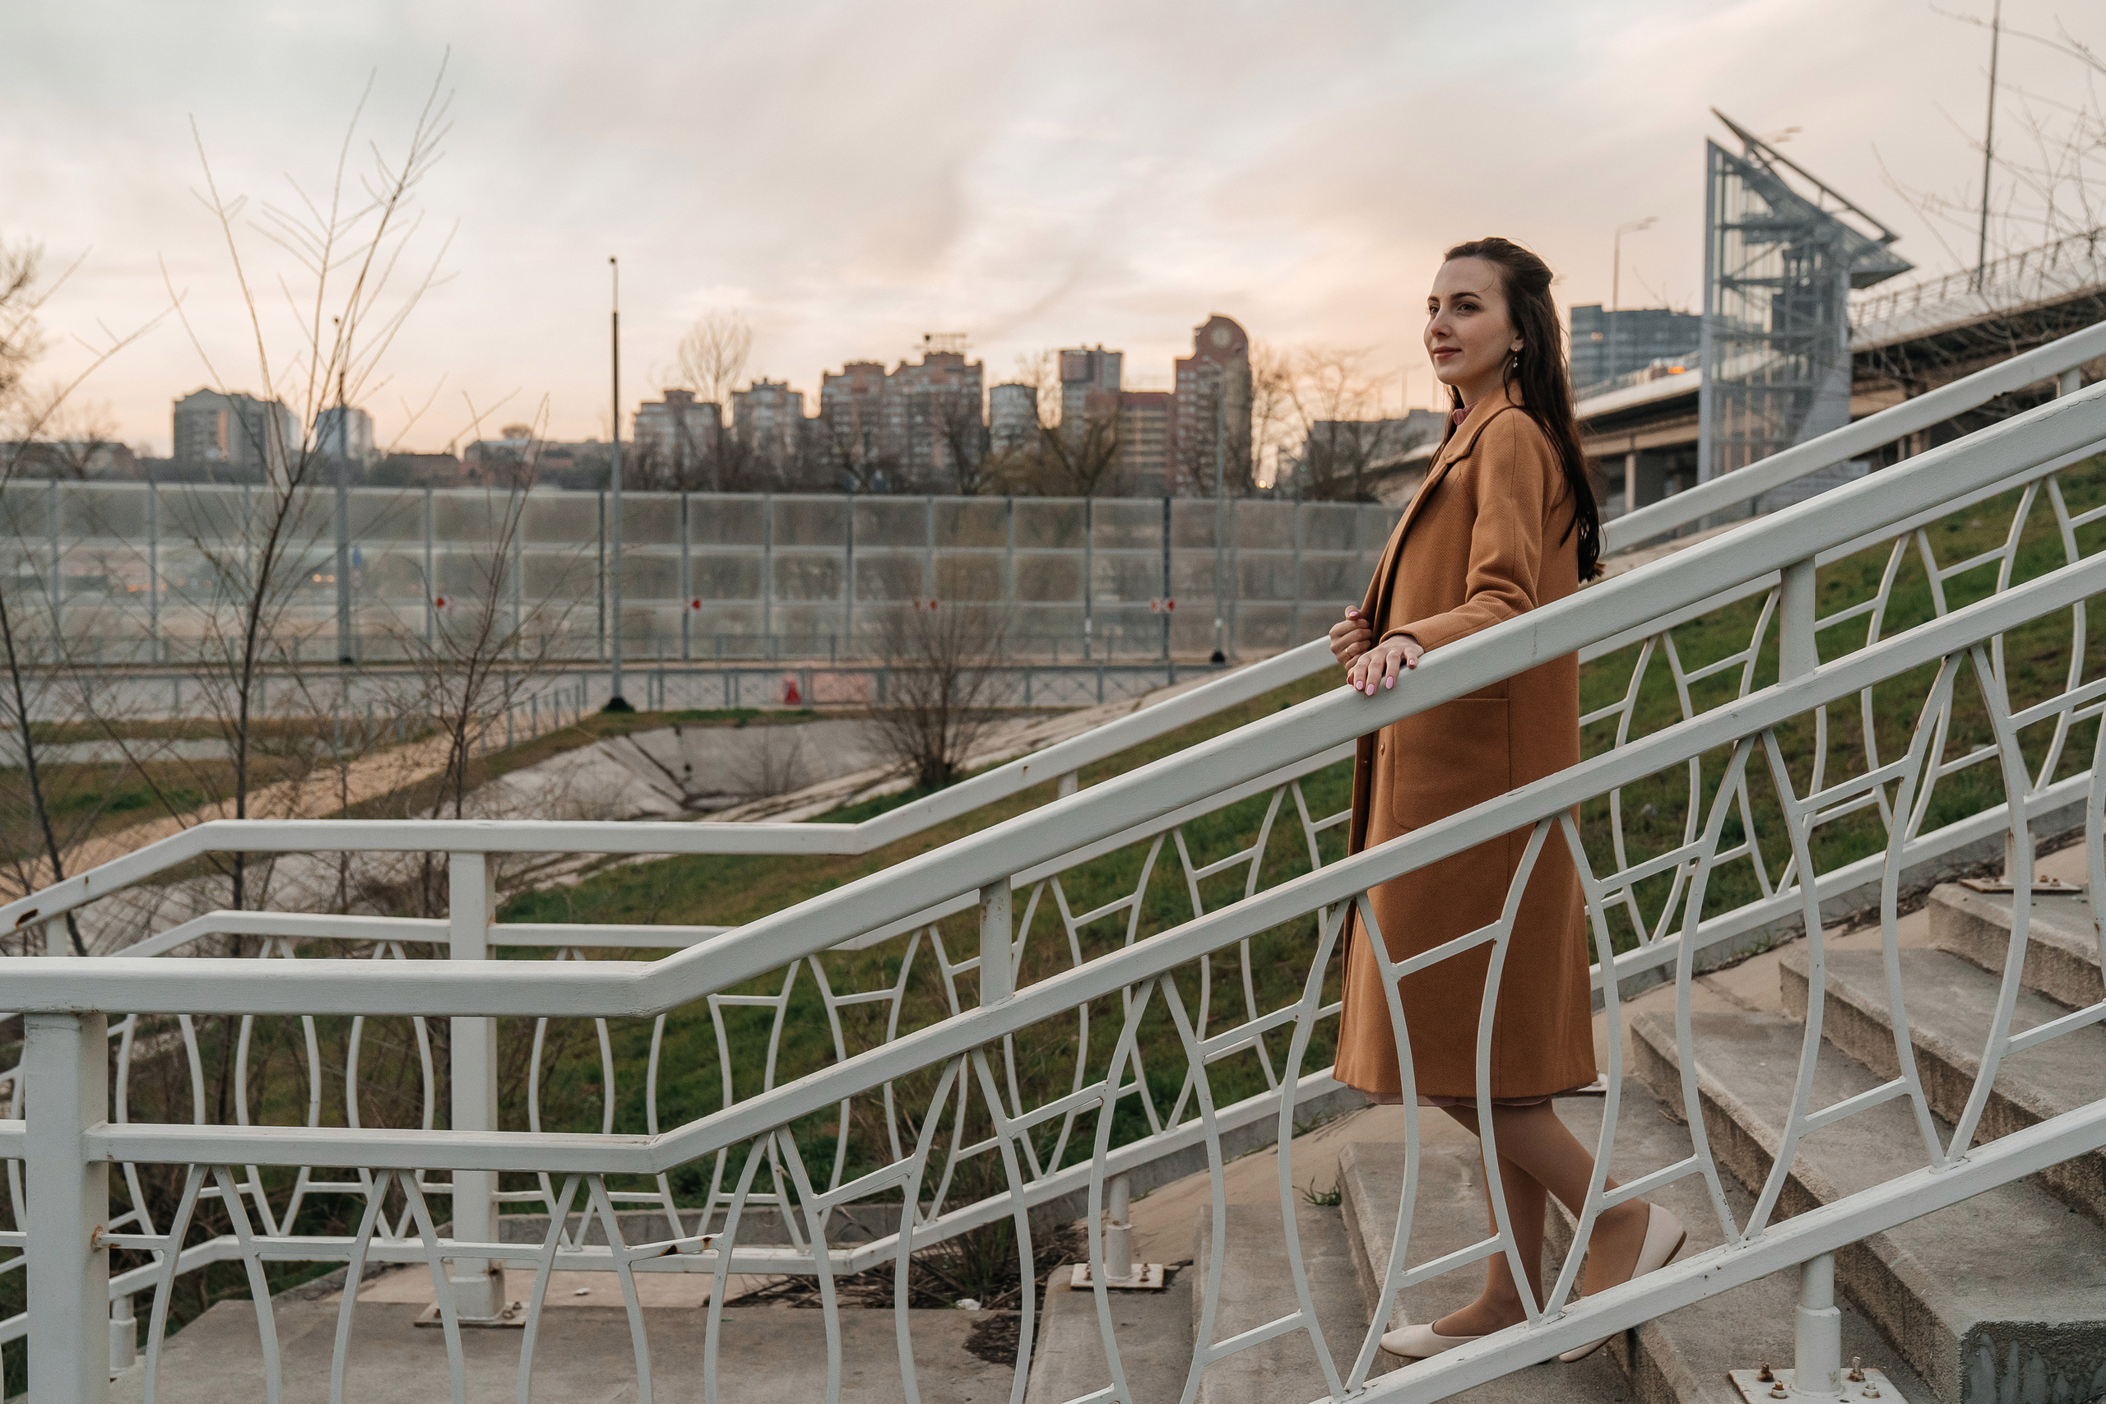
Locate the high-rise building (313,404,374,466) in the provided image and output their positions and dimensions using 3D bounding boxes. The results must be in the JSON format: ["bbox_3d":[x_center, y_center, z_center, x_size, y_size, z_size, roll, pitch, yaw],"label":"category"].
[{"bbox_3d":[-227.664,-70.894,640.000,18.000,48.140,18.000,-1,3,-30],"label":"high-rise building"}]

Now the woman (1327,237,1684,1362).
[{"bbox_3d":[0.676,0.148,3.000,0.540,1.690,0.500,0,2,-10],"label":"woman"}]

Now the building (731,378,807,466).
[{"bbox_3d":[-79.914,-66.430,560.000,21.000,48.140,18.000,0,2,-6],"label":"building"}]

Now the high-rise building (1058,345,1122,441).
[{"bbox_3d":[11.354,-77.403,610.000,20.000,62.530,18.000,0,2,6],"label":"high-rise building"}]

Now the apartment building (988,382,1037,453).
[{"bbox_3d":[-11.553,-67.145,570.000,15.000,48.060,16.000,0,2,0],"label":"apartment building"}]

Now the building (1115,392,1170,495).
[{"bbox_3d":[23.230,-59.965,520.000,15.000,41.270,16.000,0,2,6],"label":"building"}]

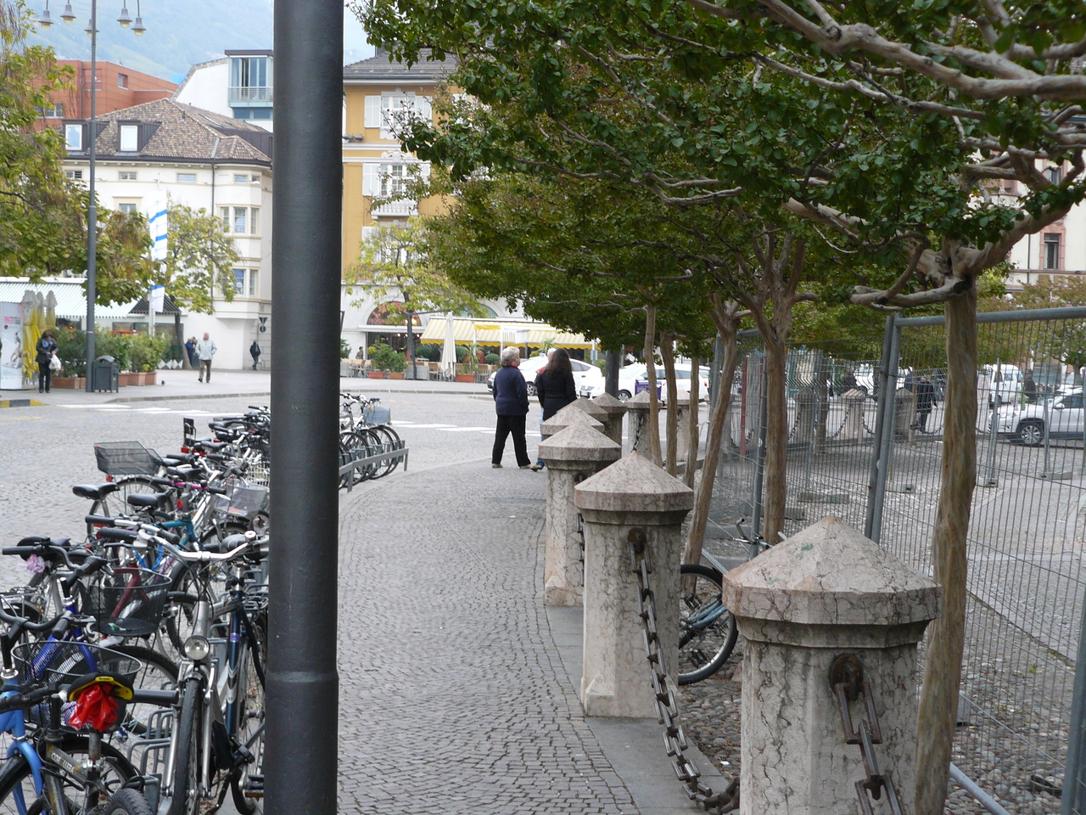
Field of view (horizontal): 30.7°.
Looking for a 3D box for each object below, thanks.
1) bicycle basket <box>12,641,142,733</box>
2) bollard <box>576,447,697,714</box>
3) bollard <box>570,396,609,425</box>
[{"bbox_3d":[-1.148,0.692,4.850,0.270,0.200,0.340,3,2,40],"label":"bicycle basket"},{"bbox_3d":[0.404,0.793,9.066,0.543,1.175,0.543,1,2,-1],"label":"bollard"},{"bbox_3d":[0.407,0.470,20.617,0.530,1.170,0.530,1,2,5],"label":"bollard"}]

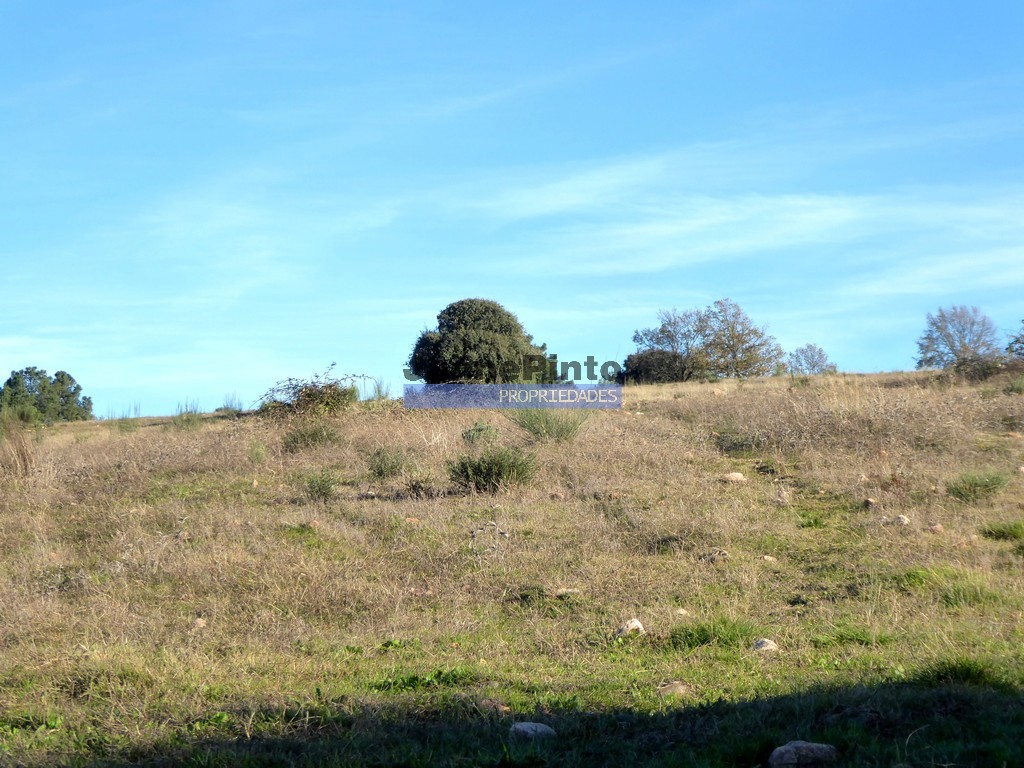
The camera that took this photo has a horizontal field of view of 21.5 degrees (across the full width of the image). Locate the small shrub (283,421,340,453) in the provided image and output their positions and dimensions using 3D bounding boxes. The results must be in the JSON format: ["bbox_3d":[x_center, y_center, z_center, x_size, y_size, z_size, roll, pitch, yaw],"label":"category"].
[{"bbox_3d":[-2.844,0.741,38.000,0.791,0.452,0.632,0,-2,0],"label":"small shrub"}]

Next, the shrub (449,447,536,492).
[{"bbox_3d":[-0.228,0.953,30.000,1.003,0.513,0.853,0,-3,0],"label":"shrub"}]

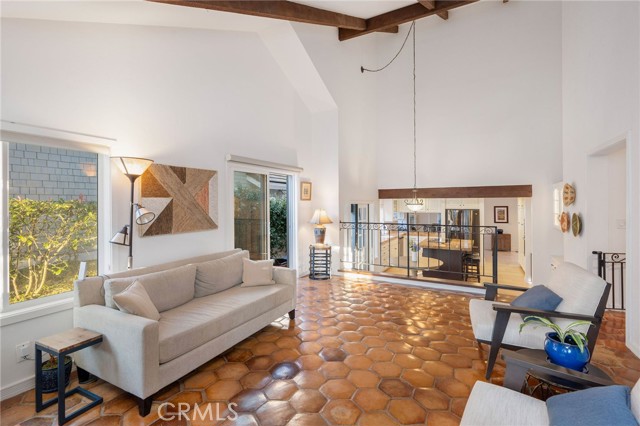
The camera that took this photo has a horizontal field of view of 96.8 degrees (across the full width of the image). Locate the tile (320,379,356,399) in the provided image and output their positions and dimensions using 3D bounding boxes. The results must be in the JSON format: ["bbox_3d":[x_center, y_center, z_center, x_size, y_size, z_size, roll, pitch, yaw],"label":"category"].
[{"bbox_3d":[0.143,1.340,2.151,0.273,0.018,0.236,0,1,-1],"label":"tile"}]

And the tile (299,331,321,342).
[{"bbox_3d":[-0.111,1.345,3.083,0.265,0.020,0.238,0,1,-2],"label":"tile"}]

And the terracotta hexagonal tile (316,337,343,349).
[{"bbox_3d":[0.104,1.349,2.947,0.265,0.020,0.238,0,1,-2],"label":"terracotta hexagonal tile"}]

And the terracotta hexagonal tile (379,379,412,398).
[{"bbox_3d":[0.585,1.366,2.197,0.265,0.020,0.238,0,1,-2],"label":"terracotta hexagonal tile"}]

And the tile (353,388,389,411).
[{"bbox_3d":[0.372,1.368,2.069,0.265,0.020,0.238,0,1,-2],"label":"tile"}]

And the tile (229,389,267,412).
[{"bbox_3d":[-0.503,1.344,2.018,0.273,0.018,0.236,0,1,-1],"label":"tile"}]

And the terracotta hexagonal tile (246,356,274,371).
[{"bbox_3d":[-0.522,1.335,2.518,0.273,0.018,0.236,0,1,-1],"label":"terracotta hexagonal tile"}]

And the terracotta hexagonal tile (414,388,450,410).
[{"bbox_3d":[0.800,1.341,2.043,0.273,0.018,0.236,0,1,-1],"label":"terracotta hexagonal tile"}]

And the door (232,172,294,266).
[{"bbox_3d":[-0.920,0.328,4.958,0.100,2.052,1.710,1,1,28],"label":"door"}]

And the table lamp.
[{"bbox_3d":[0.021,0.284,5.978,0.480,0.730,0.480,0,1,0],"label":"table lamp"}]

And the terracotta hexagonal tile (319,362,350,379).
[{"bbox_3d":[0.127,1.360,2.440,0.265,0.020,0.238,0,1,-2],"label":"terracotta hexagonal tile"}]

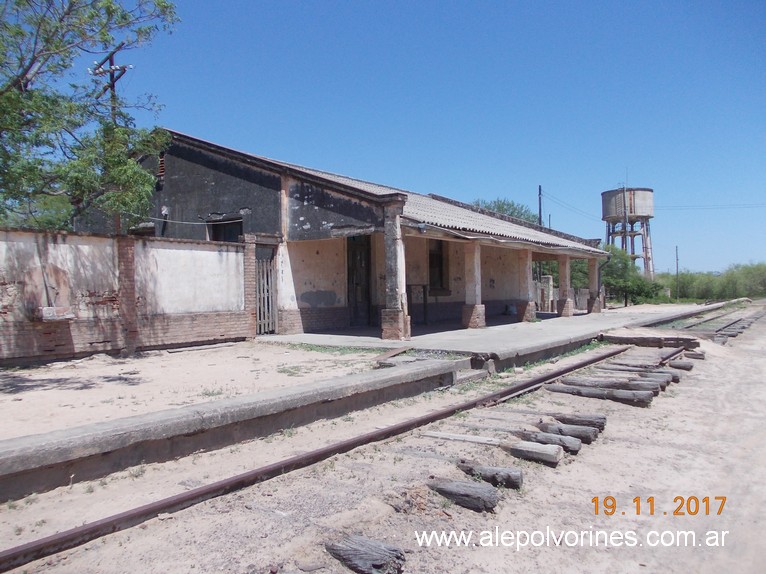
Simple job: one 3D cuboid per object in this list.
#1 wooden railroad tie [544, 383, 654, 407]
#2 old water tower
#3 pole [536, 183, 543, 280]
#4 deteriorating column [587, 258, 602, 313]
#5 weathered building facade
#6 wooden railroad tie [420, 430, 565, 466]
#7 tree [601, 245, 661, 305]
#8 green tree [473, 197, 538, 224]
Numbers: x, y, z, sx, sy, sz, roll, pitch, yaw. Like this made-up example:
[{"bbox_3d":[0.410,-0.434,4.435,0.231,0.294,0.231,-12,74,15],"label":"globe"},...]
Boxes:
[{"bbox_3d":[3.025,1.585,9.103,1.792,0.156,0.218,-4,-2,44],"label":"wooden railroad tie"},{"bbox_3d":[31.804,-5.503,80.080,6.240,14.664,6.240,-1,-1,35],"label":"old water tower"},{"bbox_3d":[10.049,-2.503,39.520,0.208,8.060,0.208,-1,-1,35],"label":"pole"},{"bbox_3d":[9.366,-0.022,27.542,0.509,2.423,0.509,-1,-1,35],"label":"deteriorating column"},{"bbox_3d":[-0.491,-1.842,24.709,14.248,6.323,16.689,-1,-1,35],"label":"weathered building facade"},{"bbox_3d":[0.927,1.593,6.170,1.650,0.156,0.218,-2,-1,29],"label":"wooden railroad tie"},{"bbox_3d":[18.807,-0.855,47.840,4.992,4.680,5.408,-1,-1,35],"label":"tree"},{"bbox_3d":[8.850,-2.196,43.680,6.240,7.696,6.760,-1,-1,35],"label":"green tree"}]

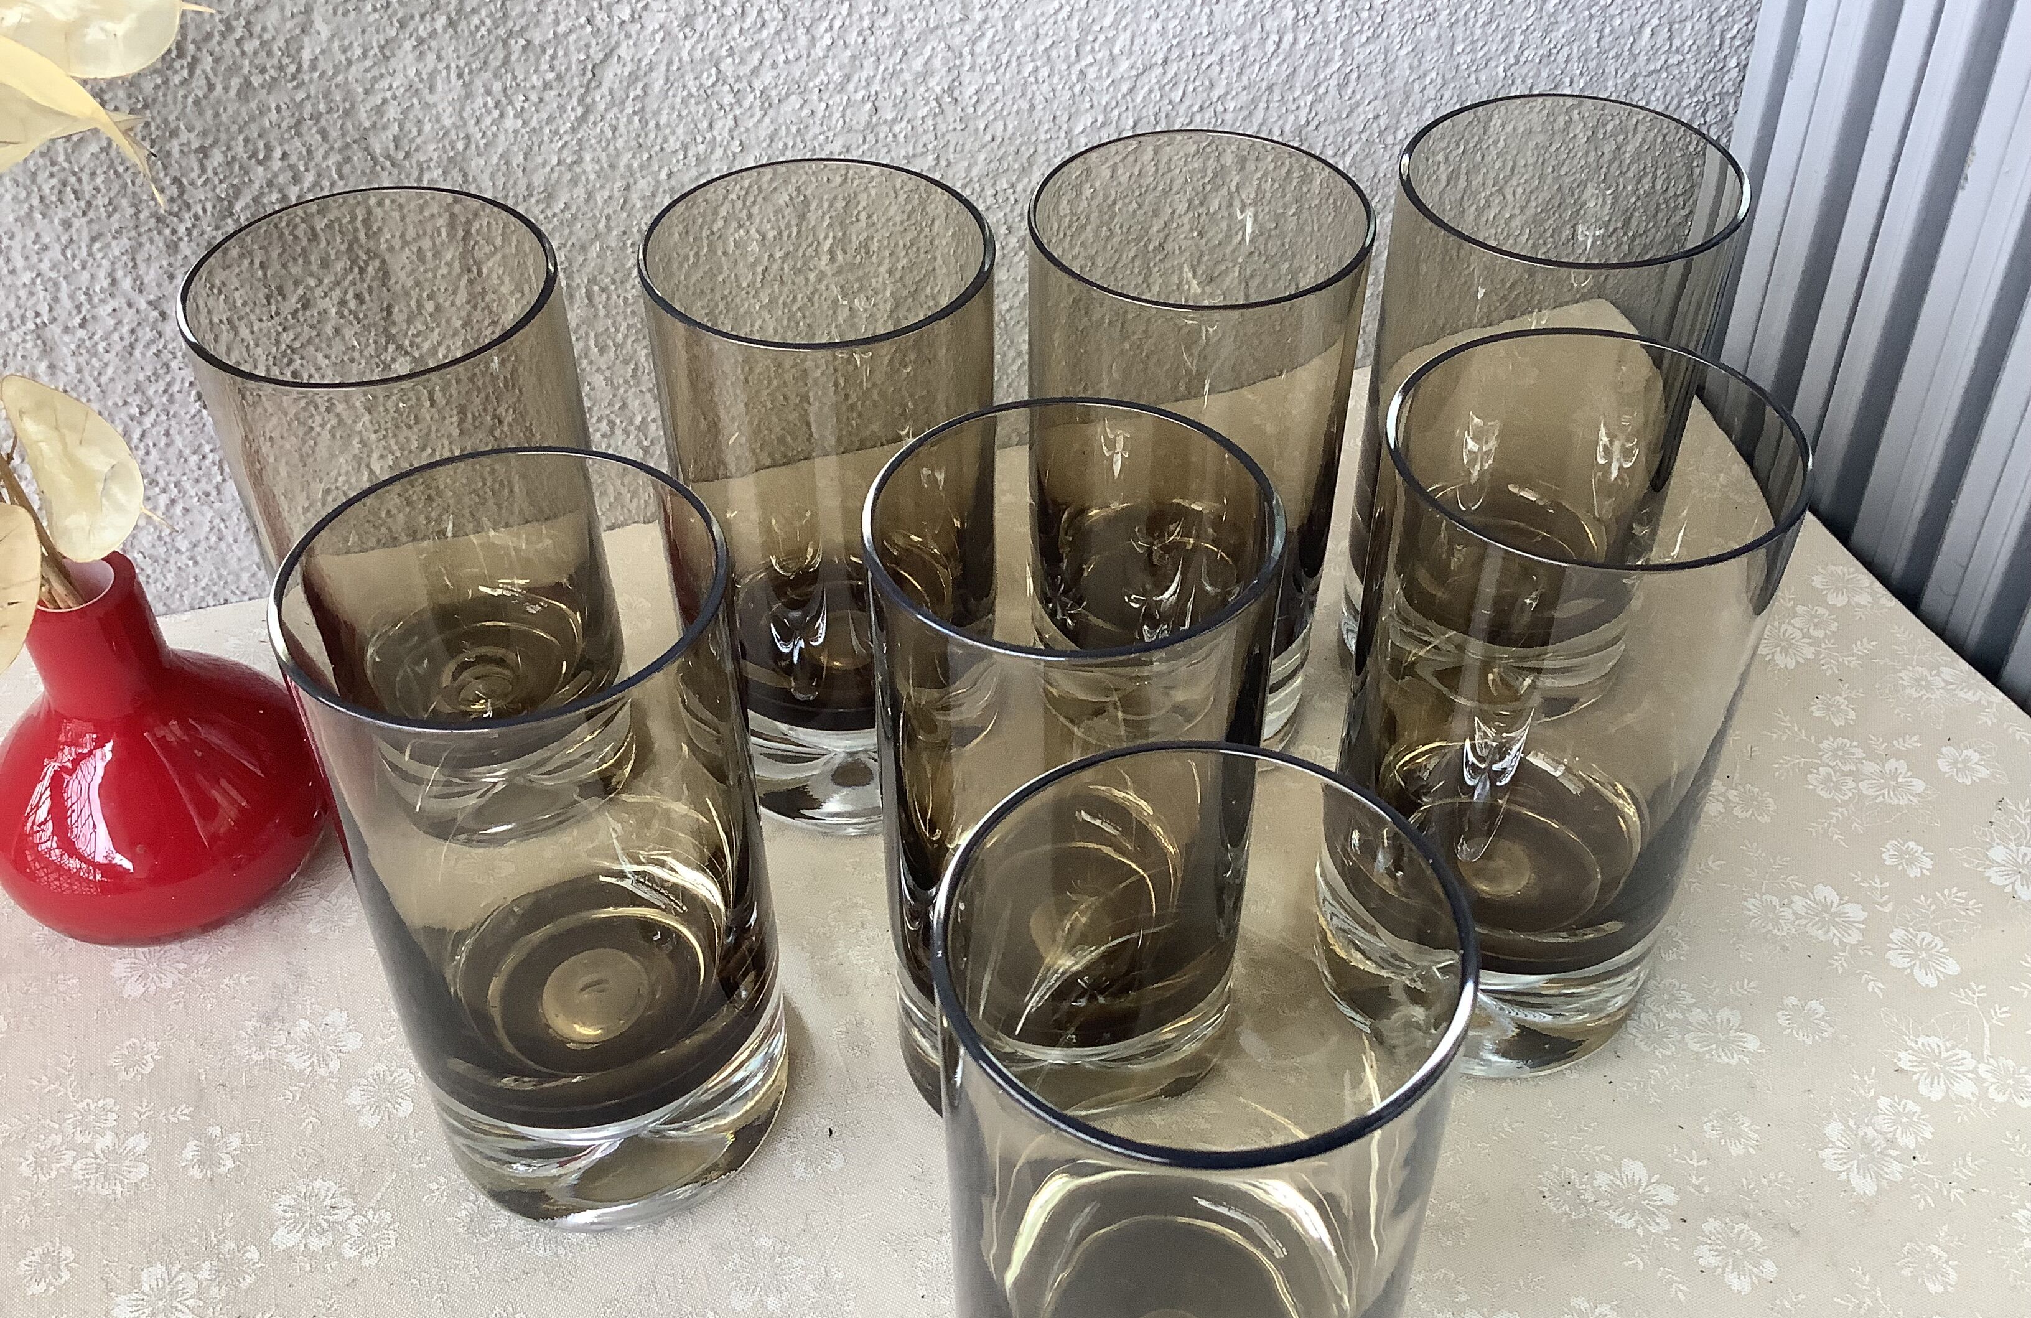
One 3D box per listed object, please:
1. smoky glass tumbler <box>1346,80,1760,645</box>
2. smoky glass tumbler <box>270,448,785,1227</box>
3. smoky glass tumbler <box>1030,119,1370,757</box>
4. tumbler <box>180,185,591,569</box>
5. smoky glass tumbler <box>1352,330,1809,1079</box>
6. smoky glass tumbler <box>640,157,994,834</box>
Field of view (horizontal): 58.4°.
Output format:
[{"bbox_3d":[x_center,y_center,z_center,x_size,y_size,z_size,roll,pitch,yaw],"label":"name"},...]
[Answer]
[{"bbox_3d":[0.118,-0.049,0.429,0.071,0.141,0.071,0,42,0],"label":"smoky glass tumbler"},{"bbox_3d":[-0.081,0.040,0.334,0.071,0.141,0.071,0,42,0],"label":"smoky glass tumbler"},{"bbox_3d":[0.038,-0.039,0.419,0.071,0.141,0.071,0,42,0],"label":"smoky glass tumbler"},{"bbox_3d":[-0.125,-0.022,0.401,0.071,0.141,0.071,0,42,0],"label":"tumbler"},{"bbox_3d":[0.100,0.015,0.360,0.071,0.141,0.071,0,42,0],"label":"smoky glass tumbler"},{"bbox_3d":[-0.039,-0.030,0.410,0.071,0.141,0.071,0,42,0],"label":"smoky glass tumbler"}]

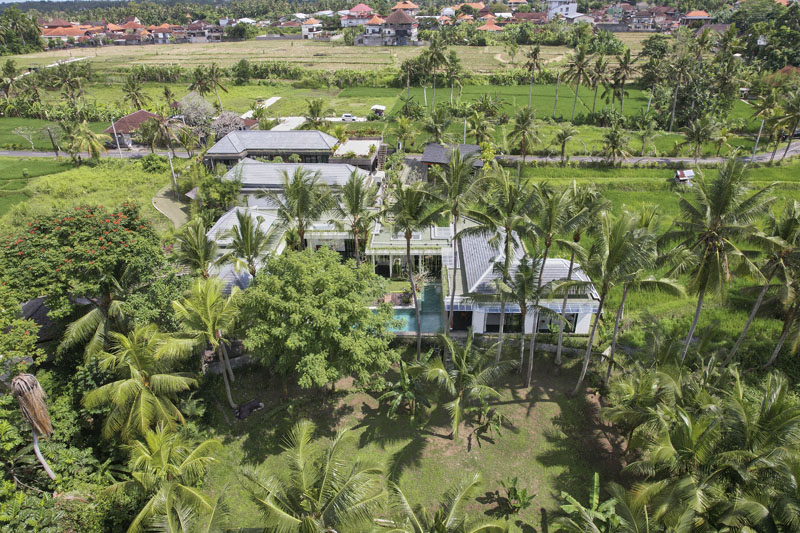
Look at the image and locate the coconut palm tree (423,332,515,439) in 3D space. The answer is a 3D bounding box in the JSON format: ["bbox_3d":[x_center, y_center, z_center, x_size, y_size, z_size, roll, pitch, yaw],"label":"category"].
[{"bbox_3d":[4.290,8.750,33.760,6.400,8.400,6.400,0,29,0],"label":"coconut palm tree"}]

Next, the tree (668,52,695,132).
[{"bbox_3d":[59.330,-36.726,104.103,5.500,16.200,5.500,-1,29,0],"label":"tree"}]

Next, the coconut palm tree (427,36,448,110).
[{"bbox_3d":[9.830,-53.300,136.420,6.300,19.500,6.300,0,29,0],"label":"coconut palm tree"}]

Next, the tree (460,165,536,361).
[{"bbox_3d":[8.411,0.636,39.411,5.900,17.800,5.900,-1,29,0],"label":"tree"}]

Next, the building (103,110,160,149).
[{"bbox_3d":[-55.980,-29.150,103.850,11.800,6.300,9.000,0,29,0],"label":"building"}]

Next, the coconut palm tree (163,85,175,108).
[{"bbox_3d":[-66.810,-48.030,139.280,4.200,7.500,4.200,0,29,0],"label":"coconut palm tree"}]

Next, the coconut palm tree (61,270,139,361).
[{"bbox_3d":[-23.960,4.770,39.940,6.700,9.500,6.700,0,29,0],"label":"coconut palm tree"}]

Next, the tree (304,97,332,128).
[{"bbox_3d":[-19.480,-36.880,116.850,6.890,7.210,6.890,0,29,0],"label":"tree"}]

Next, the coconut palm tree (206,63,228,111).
[{"bbox_3d":[-47.321,-45.501,126.313,5.700,13.200,5.700,-1,29,0],"label":"coconut palm tree"}]

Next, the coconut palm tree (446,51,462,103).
[{"bbox_3d":[15.180,-52.660,137.450,4.630,14.840,4.630,0,29,0],"label":"coconut palm tree"}]

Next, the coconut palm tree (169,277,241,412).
[{"bbox_3d":[-13.407,6.012,36.466,5.400,11.800,5.400,-1,29,0],"label":"coconut palm tree"}]

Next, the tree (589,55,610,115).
[{"bbox_3d":[52.220,-47.420,127.950,5.930,14.890,5.930,0,29,0],"label":"tree"}]

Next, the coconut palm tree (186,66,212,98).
[{"bbox_3d":[-53.720,-47.290,130.960,7.180,11.740,7.180,0,29,0],"label":"coconut palm tree"}]

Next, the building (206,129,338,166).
[{"bbox_3d":[-22.536,-21.239,88.163,22.400,5.800,9.000,0,29,2],"label":"building"}]

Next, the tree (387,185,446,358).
[{"bbox_3d":[1.130,1.050,40.390,5.090,16.840,5.090,0,27,0],"label":"tree"}]

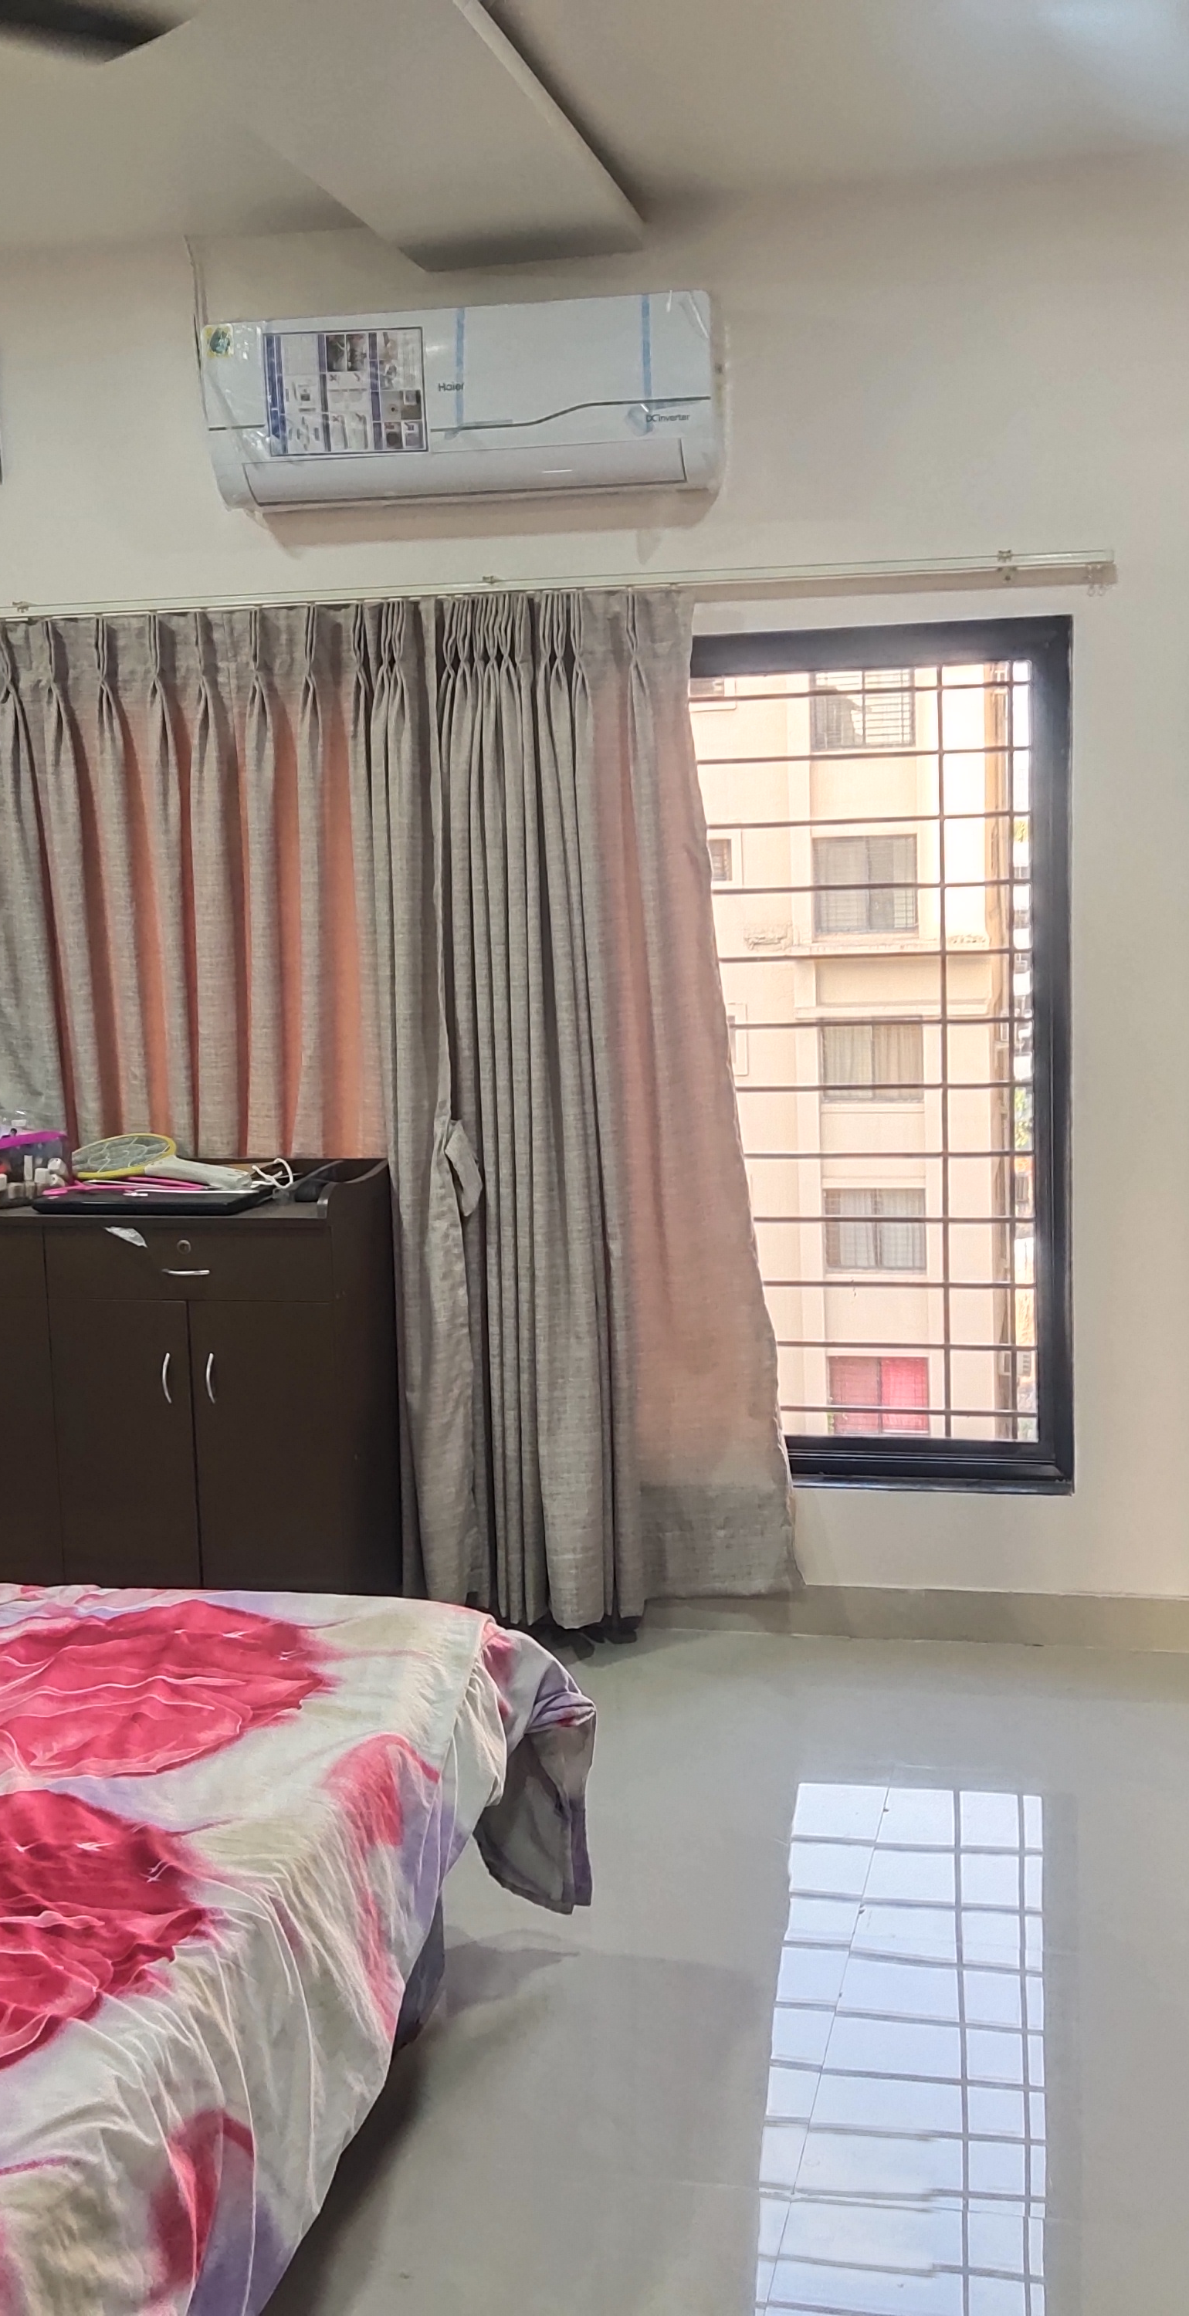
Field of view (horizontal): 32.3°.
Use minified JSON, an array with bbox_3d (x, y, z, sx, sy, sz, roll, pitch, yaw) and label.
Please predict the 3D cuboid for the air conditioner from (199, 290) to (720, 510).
[{"bbox_3d":[-0.240,-1.420,3.905,0.957,0.324,0.218,0,8,12],"label":"air conditioner"}]

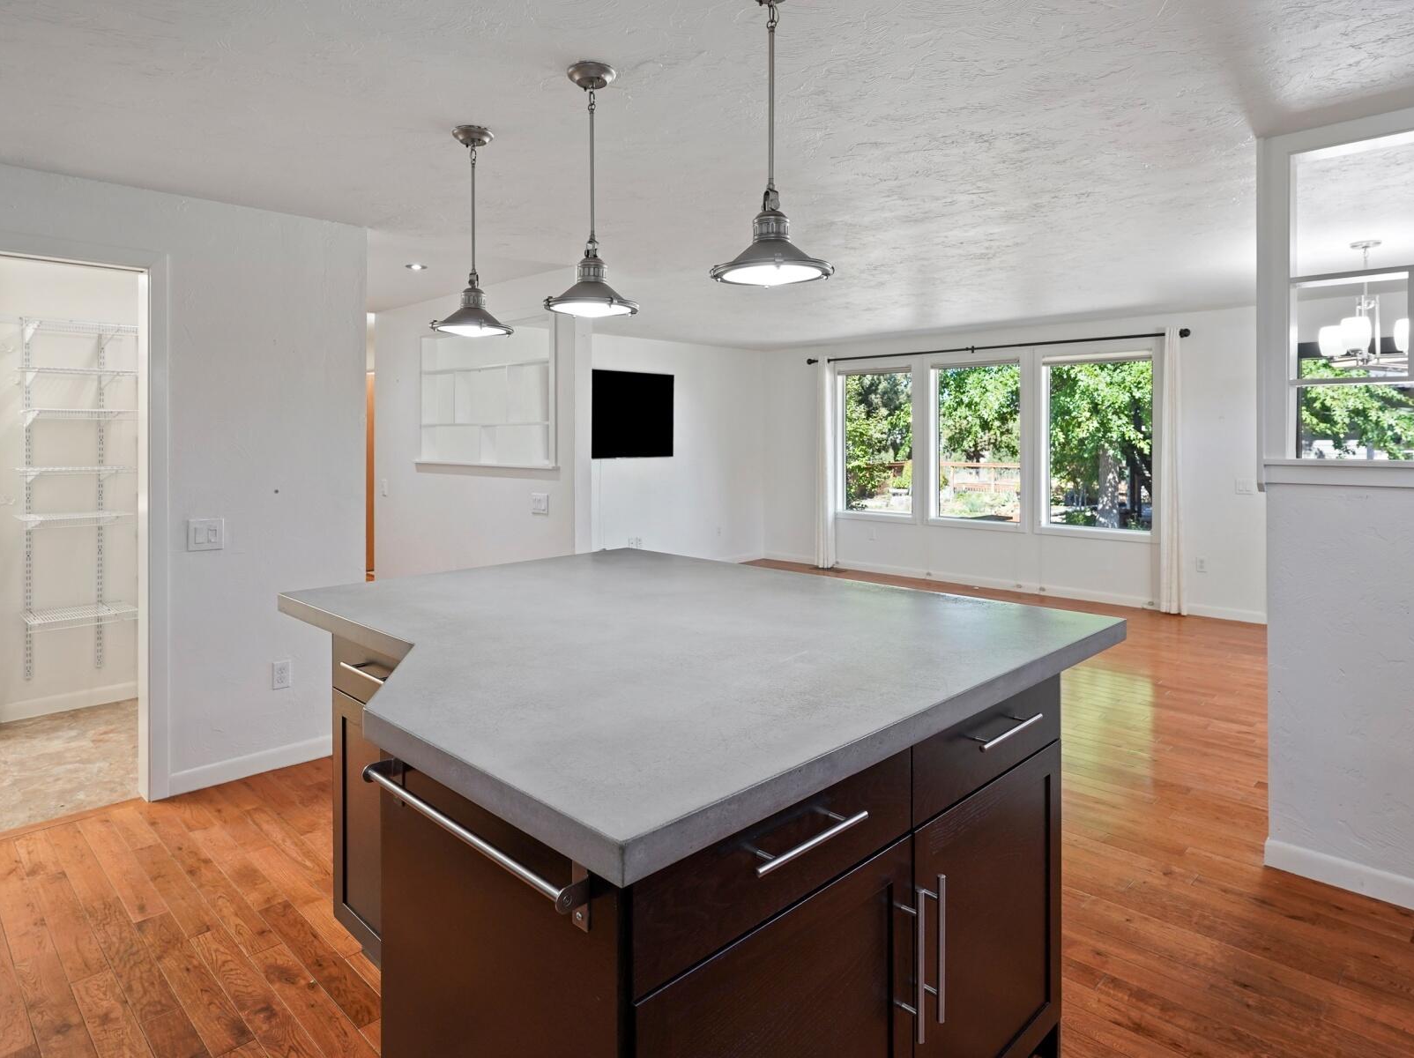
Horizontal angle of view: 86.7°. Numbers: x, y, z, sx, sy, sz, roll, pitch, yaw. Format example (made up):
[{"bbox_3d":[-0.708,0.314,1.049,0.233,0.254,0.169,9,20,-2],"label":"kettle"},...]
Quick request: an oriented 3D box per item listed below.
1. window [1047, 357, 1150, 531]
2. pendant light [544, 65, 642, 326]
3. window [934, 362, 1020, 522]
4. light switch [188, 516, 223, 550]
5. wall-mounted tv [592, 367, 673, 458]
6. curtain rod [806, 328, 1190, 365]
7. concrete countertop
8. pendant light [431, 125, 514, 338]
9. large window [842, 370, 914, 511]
[{"bbox_3d":[3.447,-0.749,6.600,0.880,1.500,0.100,4,7,42],"label":"window"},{"bbox_3d":[-0.319,-0.935,2.070,0.270,0.665,0.270,0,6,0],"label":"pendant light"},{"bbox_3d":[2.572,-0.826,7.130,0.820,1.500,0.100,5,8,40],"label":"window"},{"bbox_3d":[-2.025,0.022,3.030,0.121,0.126,0.015,-5,8,-40],"label":"light switch"},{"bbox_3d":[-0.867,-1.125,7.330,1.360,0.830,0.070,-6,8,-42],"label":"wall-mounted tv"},{"bbox_3d":[2.490,-1.700,7.100,3.500,0.070,0.110,5,8,40],"label":"curtain rod"},{"bbox_3d":[-0.218,0.243,2.160,1.666,0.056,2.069,-6,9,-44],"label":"concrete countertop"},{"bbox_3d":[-0.769,-0.977,2.460,0.270,0.665,0.270,0,6,0],"label":"pendant light"},{"bbox_3d":[1.759,-0.912,7.760,0.810,1.500,0.100,5,8,40],"label":"large window"}]

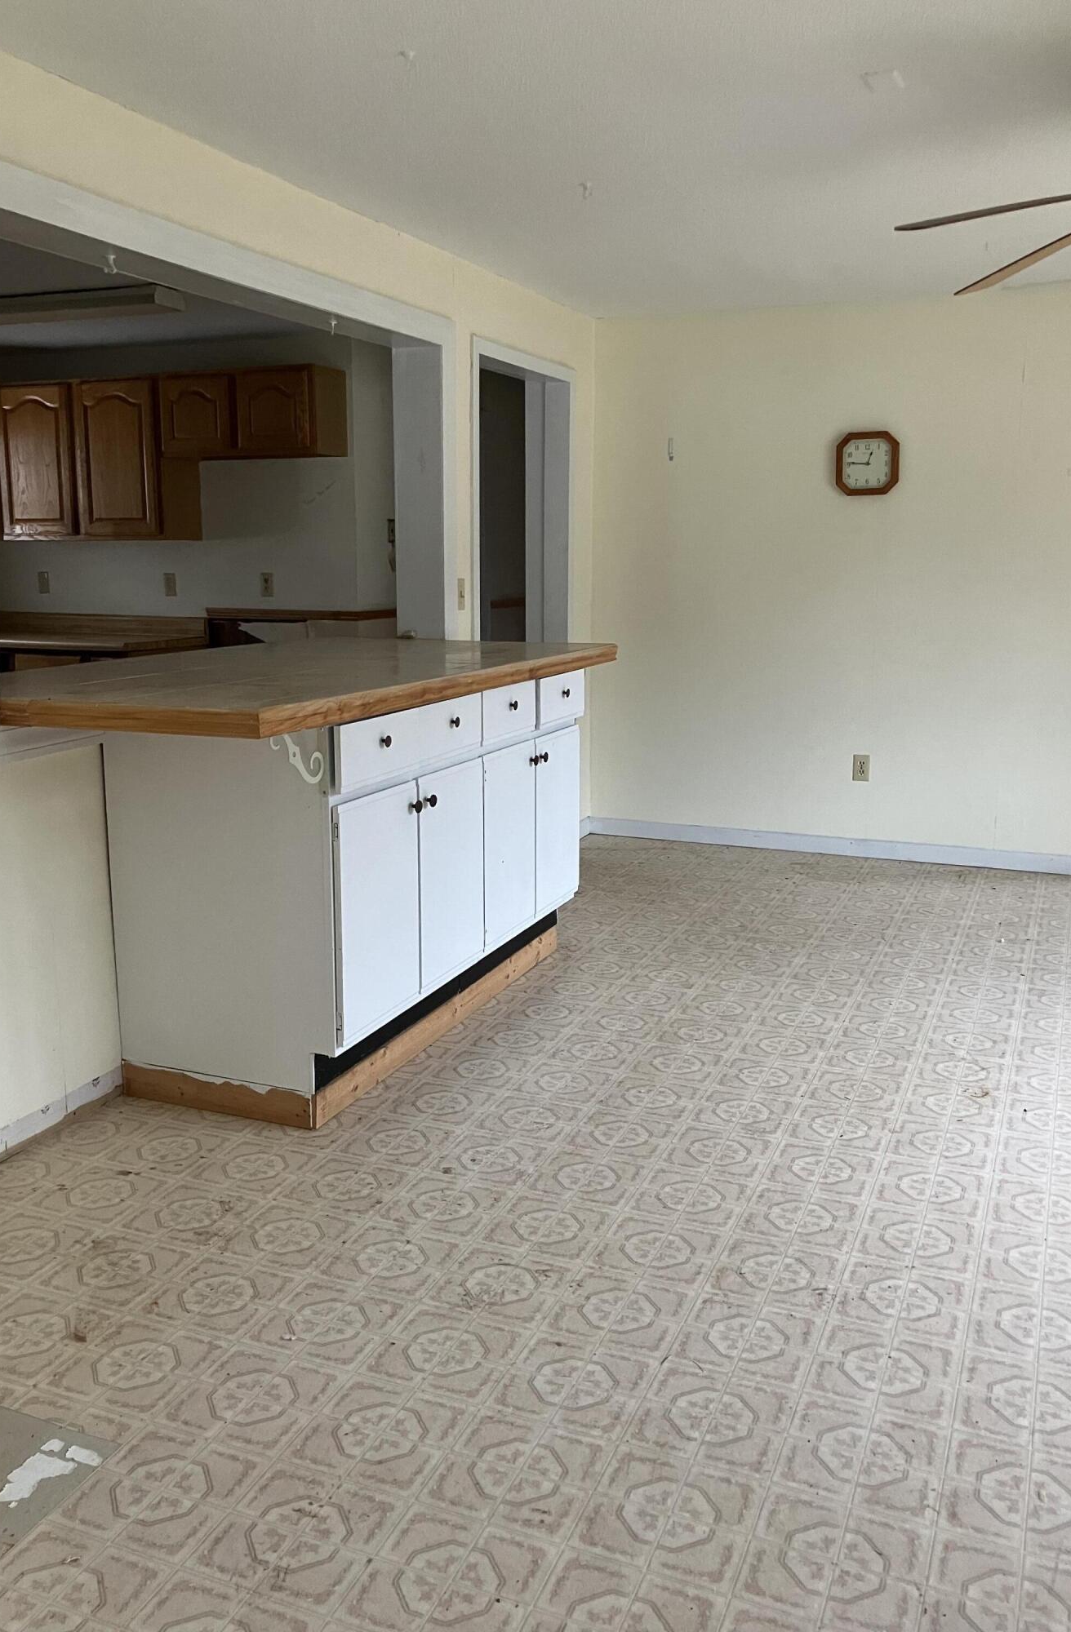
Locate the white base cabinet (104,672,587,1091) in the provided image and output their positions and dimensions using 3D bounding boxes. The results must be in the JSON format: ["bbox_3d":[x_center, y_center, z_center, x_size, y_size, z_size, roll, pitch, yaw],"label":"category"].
[{"bbox_3d":[-0.429,0.063,3.725,0.631,0.860,1.526,5,12,22],"label":"white base cabinet"}]

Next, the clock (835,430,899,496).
[{"bbox_3d":[1.377,-1.458,5.470,0.254,0.254,0.042,5,12,22],"label":"clock"}]

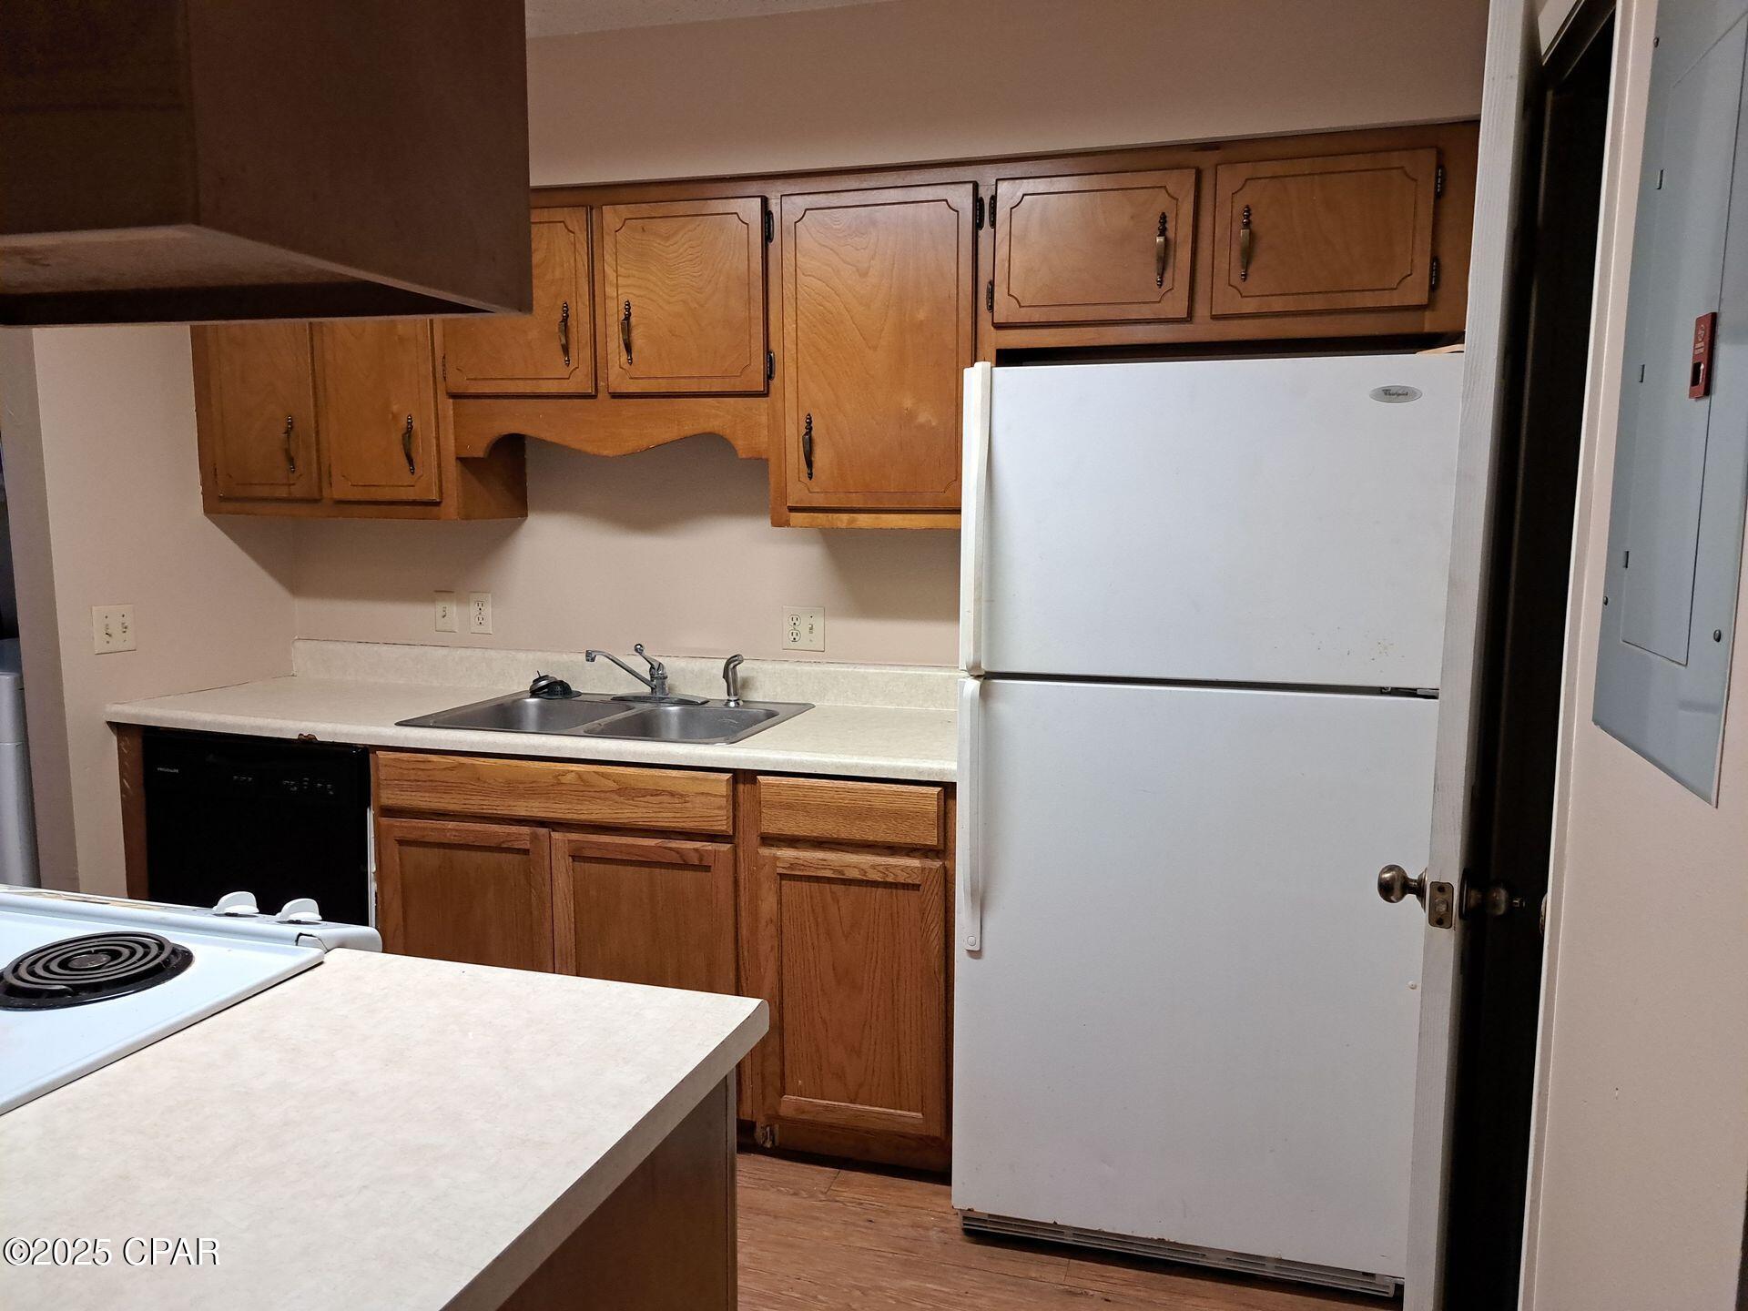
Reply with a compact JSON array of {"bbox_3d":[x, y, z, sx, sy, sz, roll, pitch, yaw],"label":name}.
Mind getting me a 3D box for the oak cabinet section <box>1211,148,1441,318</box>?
[{"bbox_3d":[0.909,-0.828,2.492,0.398,0.290,0.325,2,7,16],"label":"oak cabinet section"}]

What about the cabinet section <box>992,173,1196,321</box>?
[{"bbox_3d":[0.490,-0.841,2.614,0.399,0.296,0.325,2,7,16],"label":"cabinet section"}]

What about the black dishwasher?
[{"bbox_3d":[-1.358,0.580,3.115,0.618,0.865,0.615,2,7,15],"label":"black dishwasher"}]

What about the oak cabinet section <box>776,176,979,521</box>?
[{"bbox_3d":[0.050,-0.670,2.744,0.466,0.723,0.338,2,7,15],"label":"oak cabinet section"}]

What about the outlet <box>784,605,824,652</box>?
[{"bbox_3d":[-0.177,-0.067,3.048,0.112,0.114,0.010,2,7,15],"label":"outlet"}]

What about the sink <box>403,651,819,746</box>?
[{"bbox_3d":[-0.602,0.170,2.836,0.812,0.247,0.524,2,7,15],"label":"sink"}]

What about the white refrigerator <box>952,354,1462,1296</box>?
[{"bbox_3d":[0.623,0.295,2.406,0.783,1.653,0.791,2,7,15],"label":"white refrigerator"}]

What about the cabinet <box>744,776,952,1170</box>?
[{"bbox_3d":[0.032,0.630,2.748,0.459,0.867,0.627,2,7,15],"label":"cabinet"}]

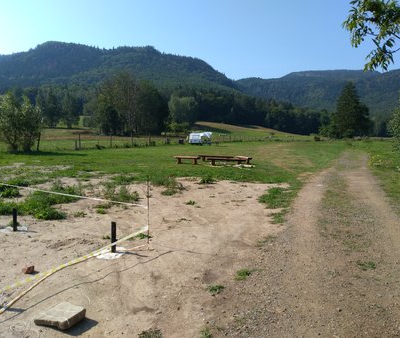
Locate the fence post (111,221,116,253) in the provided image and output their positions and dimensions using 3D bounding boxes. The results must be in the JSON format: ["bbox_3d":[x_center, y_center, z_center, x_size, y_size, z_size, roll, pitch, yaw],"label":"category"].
[{"bbox_3d":[-1.157,0.914,4.540,0.061,0.430,0.061,0,5,0],"label":"fence post"}]

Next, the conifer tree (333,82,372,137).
[{"bbox_3d":[54.110,-20.934,120.000,12.000,19.800,12.000,0,5,0],"label":"conifer tree"}]

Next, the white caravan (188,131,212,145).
[{"bbox_3d":[-0.036,-5.501,61.000,3.900,2.350,4.300,0,5,0],"label":"white caravan"}]

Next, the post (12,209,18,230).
[{"bbox_3d":[-3.060,0.840,5.600,0.062,0.375,0.062,0,5,0],"label":"post"}]

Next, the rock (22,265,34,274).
[{"bbox_3d":[-1.959,1.150,3.877,0.100,0.080,0.120,0,5,-9],"label":"rock"}]

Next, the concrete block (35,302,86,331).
[{"bbox_3d":[-1.165,1.238,2.834,0.255,0.073,0.330,3,6,26],"label":"concrete block"}]

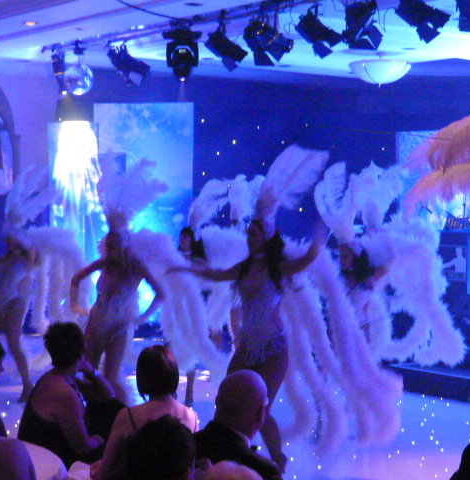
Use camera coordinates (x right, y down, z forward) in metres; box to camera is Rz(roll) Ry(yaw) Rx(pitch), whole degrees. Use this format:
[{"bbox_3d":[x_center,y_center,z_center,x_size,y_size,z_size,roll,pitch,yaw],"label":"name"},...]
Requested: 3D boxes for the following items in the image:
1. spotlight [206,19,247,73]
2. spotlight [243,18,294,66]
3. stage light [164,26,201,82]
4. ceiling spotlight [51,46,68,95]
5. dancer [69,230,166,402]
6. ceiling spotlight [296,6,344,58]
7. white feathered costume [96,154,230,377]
[{"bbox_3d":[-0.075,-1.741,11.100,0.230,0.340,0.320,0,-24,45],"label":"spotlight"},{"bbox_3d":[0.292,-1.711,10.750,0.270,0.320,0.360,0,-24,45],"label":"spotlight"},{"bbox_3d":[-0.485,-1.713,11.400,0.360,0.490,0.300,0,0,-9],"label":"stage light"},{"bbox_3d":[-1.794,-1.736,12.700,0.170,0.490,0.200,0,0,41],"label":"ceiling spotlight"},{"bbox_3d":[-1.145,0.740,12.000,0.780,1.700,0.480,0,0,23],"label":"dancer"},{"bbox_3d":[0.707,-1.731,10.350,0.240,0.330,0.340,0,-24,45],"label":"ceiling spotlight"},{"bbox_3d":[-0.704,0.238,12.150,1.080,2.100,0.770,0,0,23],"label":"white feathered costume"}]

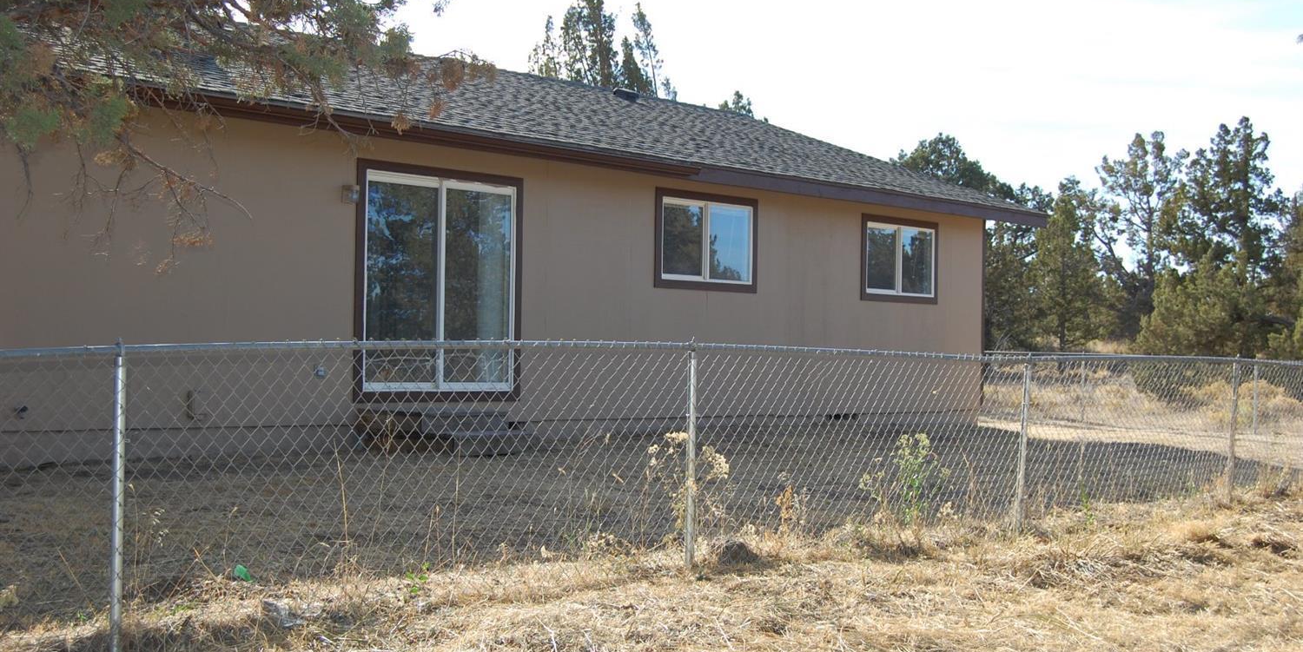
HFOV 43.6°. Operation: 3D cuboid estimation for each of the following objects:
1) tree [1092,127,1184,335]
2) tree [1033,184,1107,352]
[{"bbox_3d":[16.182,-2.872,54.000,3.140,7.230,3.200,1,-1,0],"label":"tree"},{"bbox_3d":[11.641,-1.380,45.000,2.420,5.290,2.700,1,-1,0],"label":"tree"}]

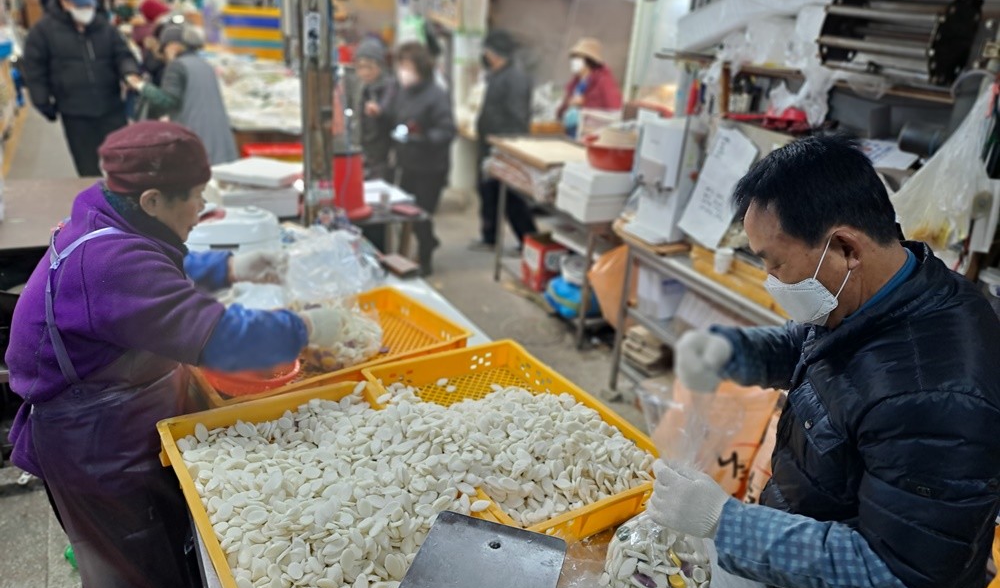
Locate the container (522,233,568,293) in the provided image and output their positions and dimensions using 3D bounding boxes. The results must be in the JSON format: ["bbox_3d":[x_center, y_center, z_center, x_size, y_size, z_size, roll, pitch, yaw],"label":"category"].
[{"bbox_3d":[0.290,-0.193,4.374,0.190,0.293,0.244,-7,24,-26],"label":"container"}]

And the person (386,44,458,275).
[{"bbox_3d":[-0.545,-0.881,4.685,0.460,1.570,0.360,24,31,39],"label":"person"}]

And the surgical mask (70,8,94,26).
[{"bbox_3d":[-2.582,-1.716,4.287,0.080,0.115,0.140,36,37,31],"label":"surgical mask"}]

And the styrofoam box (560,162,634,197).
[{"bbox_3d":[0.547,-0.645,3.846,0.265,0.120,0.280,-8,26,-25],"label":"styrofoam box"}]

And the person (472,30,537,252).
[{"bbox_3d":[0.026,-1.122,5.197,0.450,1.620,0.500,3,21,0],"label":"person"}]

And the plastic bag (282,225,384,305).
[{"bbox_3d":[-0.539,-0.090,2.260,0.300,0.180,0.270,3,21,0],"label":"plastic bag"}]

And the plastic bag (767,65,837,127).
[{"bbox_3d":[1.218,-0.794,2.800,0.250,0.230,0.200,3,21,0],"label":"plastic bag"}]

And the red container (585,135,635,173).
[{"bbox_3d":[0.615,-0.736,3.630,0.370,0.170,0.360,3,21,0],"label":"red container"}]

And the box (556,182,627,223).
[{"bbox_3d":[0.517,-0.525,3.892,0.265,0.140,0.290,-8,26,-25],"label":"box"}]

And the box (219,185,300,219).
[{"bbox_3d":[-1.271,-0.516,3.623,0.385,0.150,0.330,-5,25,-18],"label":"box"}]

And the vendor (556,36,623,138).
[{"bbox_3d":[0.728,-1.353,5.934,0.400,1.580,0.480,-11,28,-31],"label":"vendor"}]

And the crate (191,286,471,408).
[{"bbox_3d":[-0.460,0.140,1.811,0.670,0.073,0.416,-14,27,-38],"label":"crate"}]

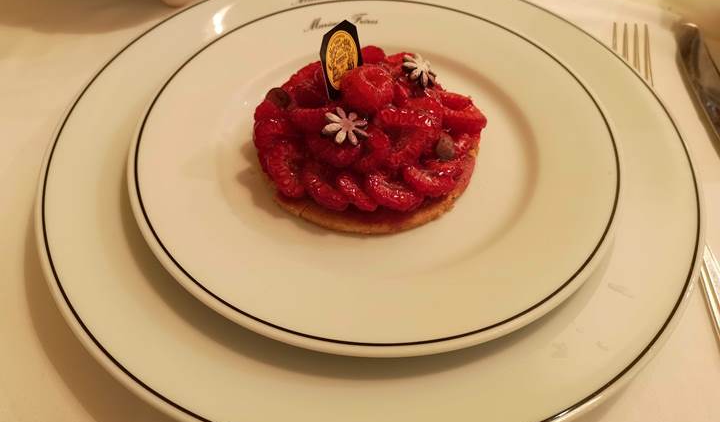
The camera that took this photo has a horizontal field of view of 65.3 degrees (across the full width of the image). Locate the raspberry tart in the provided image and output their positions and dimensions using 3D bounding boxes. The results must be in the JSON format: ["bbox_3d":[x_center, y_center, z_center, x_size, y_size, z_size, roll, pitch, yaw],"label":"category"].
[{"bbox_3d":[0.003,-0.040,0.233,0.099,0.034,0.099,0,52,0],"label":"raspberry tart"}]

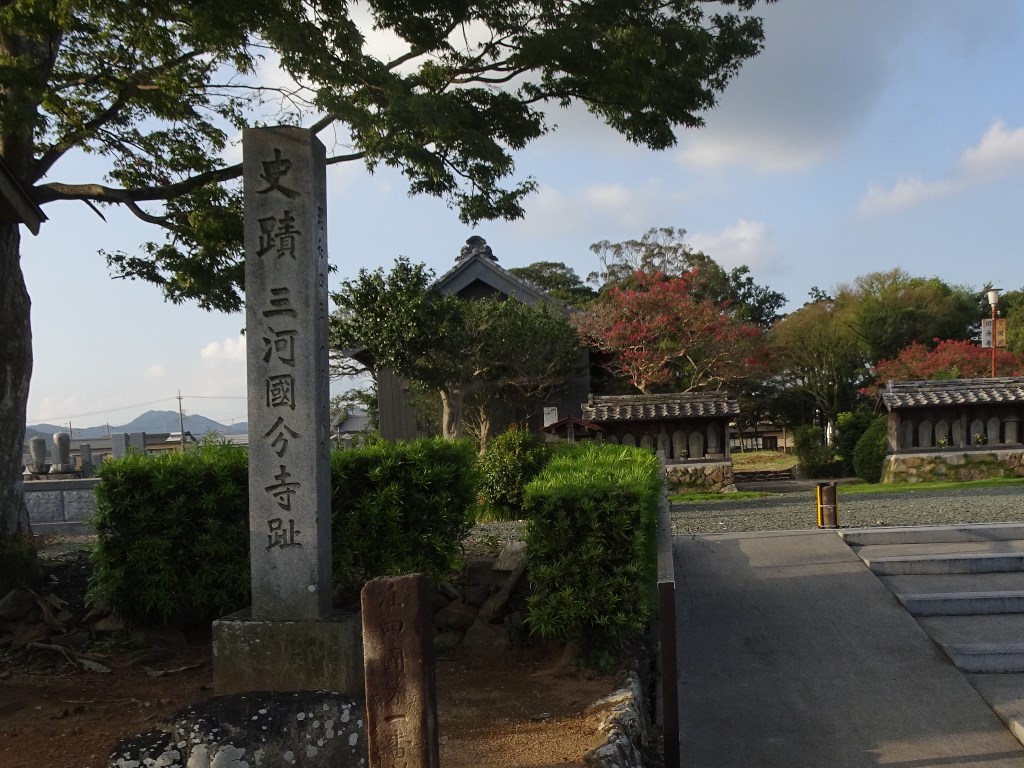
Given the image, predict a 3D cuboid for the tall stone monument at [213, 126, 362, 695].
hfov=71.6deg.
[{"bbox_3d":[-1.030,0.080,3.430,0.610,2.580,0.580,-1,-1,-2],"label":"tall stone monument"}]

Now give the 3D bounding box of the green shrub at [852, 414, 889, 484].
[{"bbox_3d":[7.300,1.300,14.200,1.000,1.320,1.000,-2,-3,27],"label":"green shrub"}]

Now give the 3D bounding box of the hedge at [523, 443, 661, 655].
[{"bbox_3d":[0.600,1.050,4.950,0.760,1.300,1.450,-2,-2,12],"label":"hedge"}]

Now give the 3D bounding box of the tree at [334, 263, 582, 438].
[{"bbox_3d":[-0.850,-0.030,10.700,3.750,3.700,3.400,-1,-2,-5],"label":"tree"}]

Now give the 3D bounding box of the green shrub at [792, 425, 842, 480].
[{"bbox_3d":[6.950,1.520,16.200,1.100,1.220,1.050,-2,-2,23],"label":"green shrub"}]

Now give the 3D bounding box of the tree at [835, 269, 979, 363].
[{"bbox_3d":[16.670,-0.930,30.000,6.100,7.700,6.000,-3,-3,29],"label":"tree"}]

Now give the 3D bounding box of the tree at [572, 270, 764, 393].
[{"bbox_3d":[3.420,-0.180,15.500,4.200,4.500,4.000,-2,-2,12],"label":"tree"}]

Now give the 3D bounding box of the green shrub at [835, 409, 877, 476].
[{"bbox_3d":[8.050,1.330,16.500,1.100,1.550,1.050,-2,-3,26],"label":"green shrub"}]

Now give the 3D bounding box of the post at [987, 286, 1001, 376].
[{"bbox_3d":[12.550,-0.150,18.500,0.370,4.600,0.370,-3,-3,34],"label":"post"}]

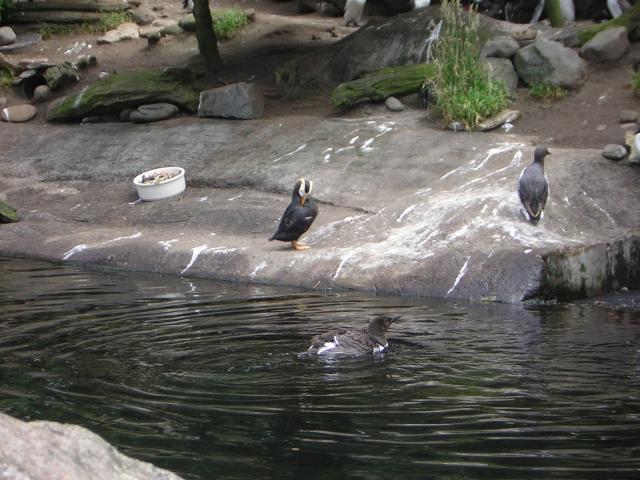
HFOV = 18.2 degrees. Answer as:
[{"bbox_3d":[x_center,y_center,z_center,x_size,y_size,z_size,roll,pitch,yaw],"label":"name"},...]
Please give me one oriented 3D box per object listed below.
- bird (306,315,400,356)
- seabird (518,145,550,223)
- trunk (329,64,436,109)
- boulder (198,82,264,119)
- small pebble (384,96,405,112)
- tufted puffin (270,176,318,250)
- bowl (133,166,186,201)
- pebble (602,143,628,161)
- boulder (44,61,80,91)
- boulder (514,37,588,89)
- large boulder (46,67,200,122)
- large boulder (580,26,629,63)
[{"bbox_3d":[0.124,0.372,7.650,0.370,0.180,0.150,0,11,-2],"label":"bird"},{"bbox_3d":[0.974,-0.257,9.070,0.145,0.350,0.200,2,11,10],"label":"seabird"},{"bbox_3d":[0.386,-0.871,11.250,0.660,0.155,0.180,-12,14,-20],"label":"trunk"},{"bbox_3d":[-0.501,-0.789,11.300,0.330,0.190,0.240,4,12,18],"label":"boulder"},{"bbox_3d":[0.412,-0.750,11.050,0.105,0.070,0.085,0,11,0],"label":"small pebble"},{"bbox_3d":[-0.122,-0.117,9.200,0.220,0.315,0.160,3,10,18],"label":"tufted puffin"},{"bbox_3d":[-0.794,-0.280,9.900,0.260,0.087,0.260,-8,19,2],"label":"bowl"},{"bbox_3d":[1.539,-0.461,10.400,0.130,0.085,0.100,0,10,0],"label":"pebble"},{"bbox_3d":[-1.657,-1.054,12.800,0.210,0.170,0.190,0,10,0],"label":"boulder"},{"bbox_3d":[1.496,-1.147,12.900,0.460,0.310,0.380,-2,10,-10],"label":"boulder"},{"bbox_3d":[-1.196,-0.885,12.150,0.920,0.280,0.420,-2,10,-10],"label":"large boulder"},{"bbox_3d":[1.724,-1.182,12.100,0.280,0.200,0.230,3,11,15],"label":"large boulder"}]

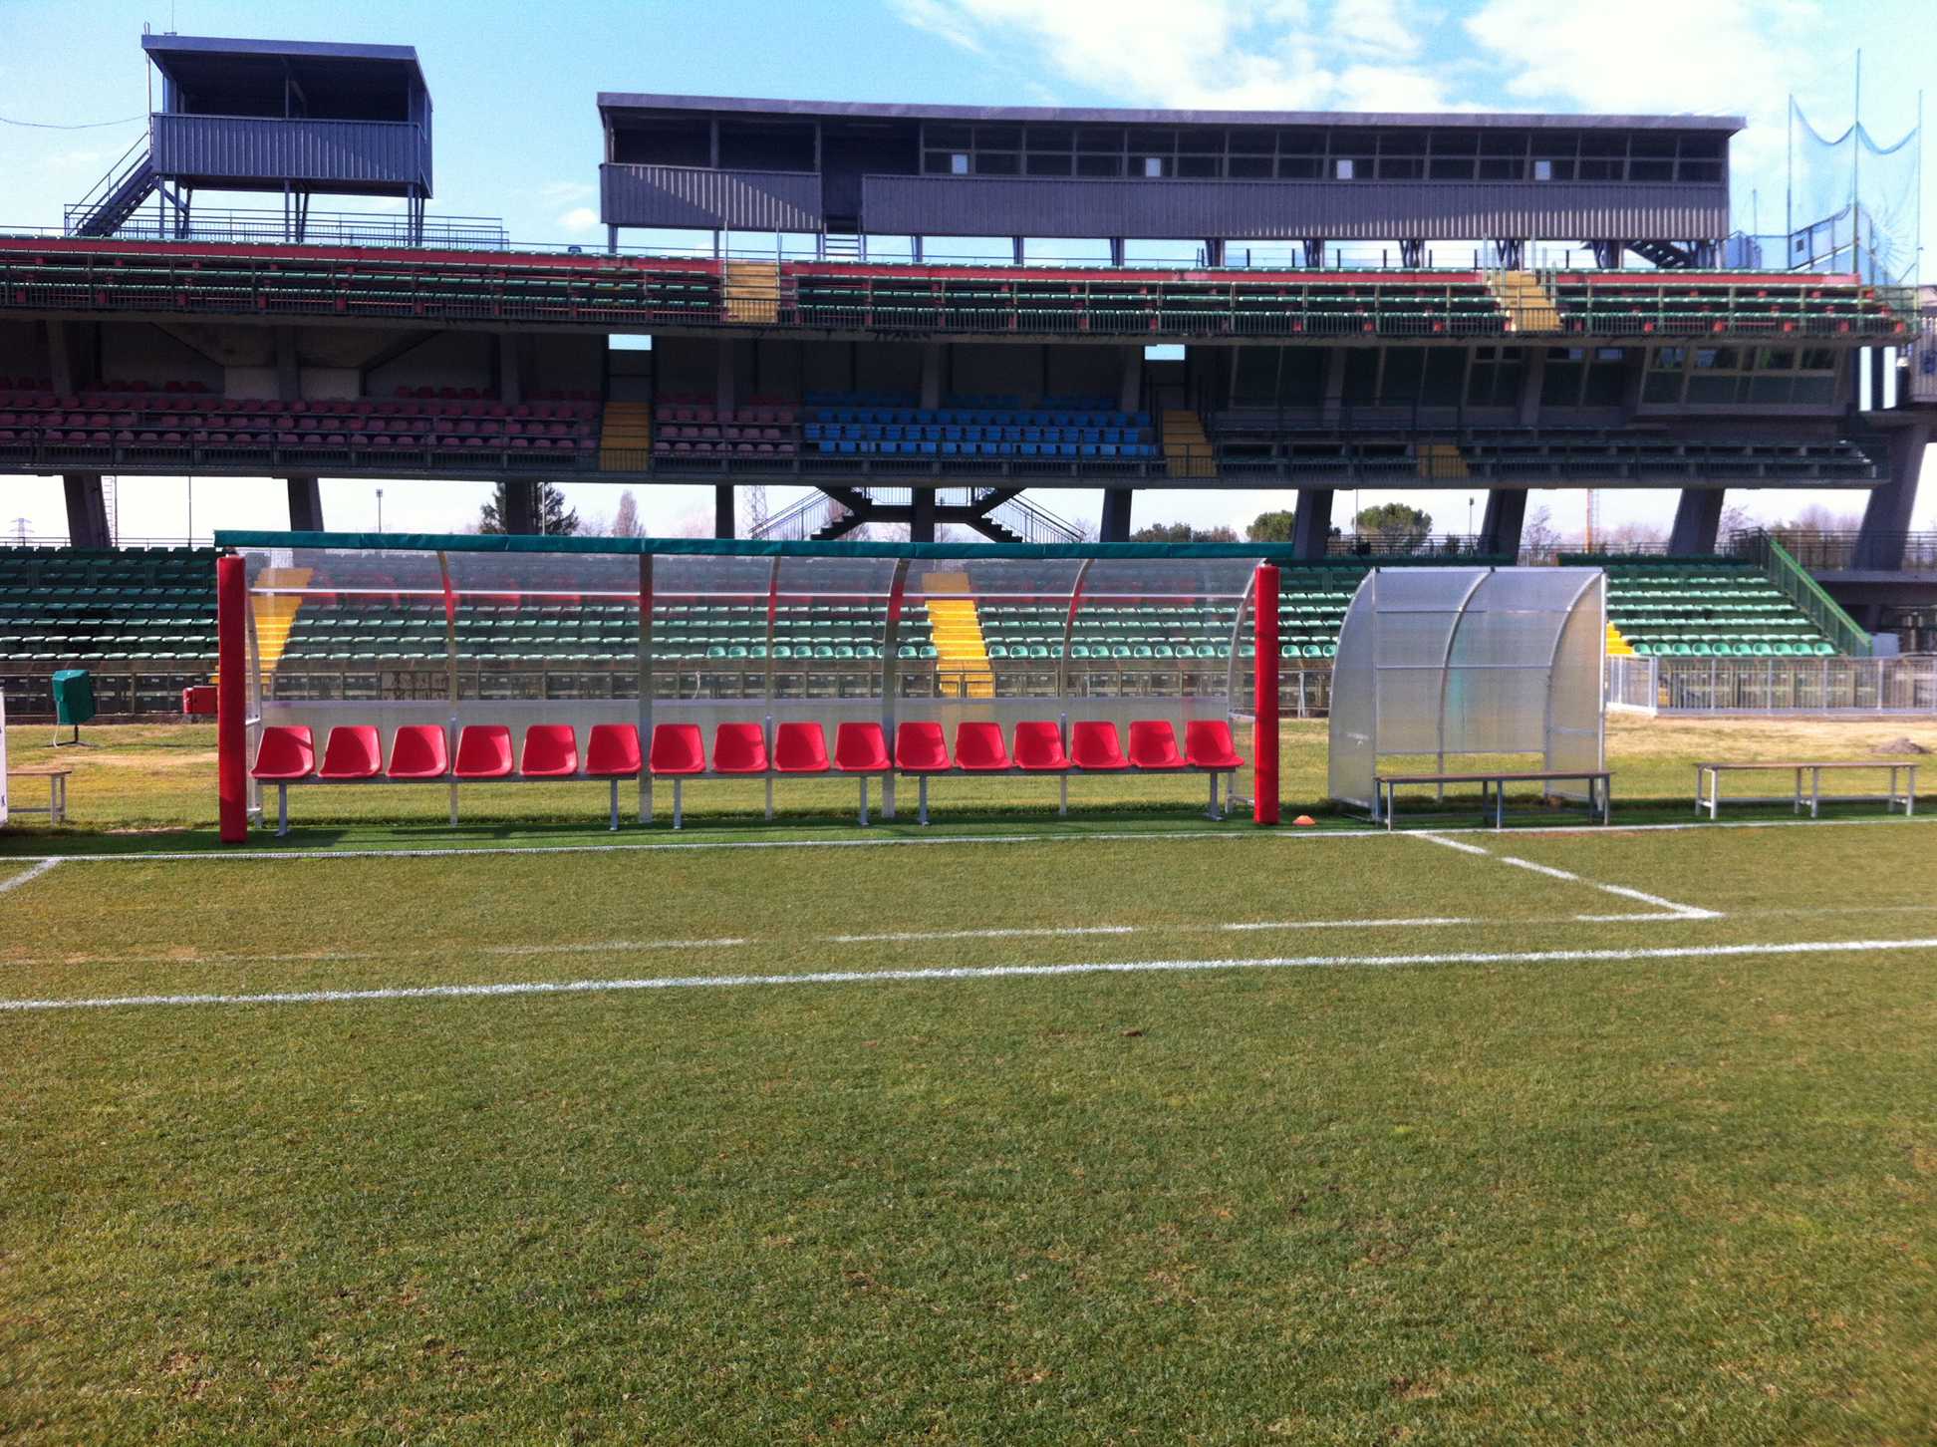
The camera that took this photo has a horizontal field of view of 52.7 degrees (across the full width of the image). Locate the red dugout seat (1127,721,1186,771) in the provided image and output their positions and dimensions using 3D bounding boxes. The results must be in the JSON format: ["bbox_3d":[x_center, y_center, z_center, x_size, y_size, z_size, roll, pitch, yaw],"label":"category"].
[{"bbox_3d":[1.491,0.169,15.600,0.430,0.400,0.440,0,2,-11],"label":"red dugout seat"}]

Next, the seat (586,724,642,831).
[{"bbox_3d":[-2.830,0.423,15.632,0.440,0.850,0.420,0,1,-11],"label":"seat"}]

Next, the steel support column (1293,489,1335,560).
[{"bbox_3d":[8.910,-5.119,50.500,0.500,1.850,1.200,0,20,-3],"label":"steel support column"}]

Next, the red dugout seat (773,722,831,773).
[{"bbox_3d":[-1.270,0.182,14.612,0.425,0.361,0.420,0,4,-11],"label":"red dugout seat"}]

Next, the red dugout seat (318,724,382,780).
[{"bbox_3d":[-4.812,0.230,15.238,0.440,0.430,0.420,0,1,-11],"label":"red dugout seat"}]

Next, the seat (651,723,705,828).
[{"bbox_3d":[-2.167,0.394,14.443,0.425,0.769,0.440,0,4,-11],"label":"seat"}]

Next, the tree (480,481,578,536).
[{"bbox_3d":[-24.642,-8.384,110.000,7.000,11.500,7.000,0,2,-4],"label":"tree"}]

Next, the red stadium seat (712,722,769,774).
[{"bbox_3d":[-1.850,0.205,15.819,0.440,0.430,0.420,0,1,-11],"label":"red stadium seat"}]

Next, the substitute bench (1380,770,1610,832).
[{"bbox_3d":[4.172,0.606,15.543,1.940,0.435,0.360,-1,1,-14],"label":"substitute bench"}]

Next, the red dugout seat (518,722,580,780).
[{"bbox_3d":[-3.062,0.194,14.247,0.425,0.361,0.420,0,4,-11],"label":"red dugout seat"}]

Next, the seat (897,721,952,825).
[{"bbox_3d":[-0.374,0.381,14.807,0.425,0.769,0.440,0,4,-11],"label":"seat"}]

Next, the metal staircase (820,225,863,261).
[{"bbox_3d":[-2.886,-10.823,44.400,0.950,1.050,0.950,0,2,-4],"label":"metal staircase"}]

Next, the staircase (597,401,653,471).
[{"bbox_3d":[-7.905,-6.625,45.300,1.100,1.900,2.600,0,2,-4],"label":"staircase"}]

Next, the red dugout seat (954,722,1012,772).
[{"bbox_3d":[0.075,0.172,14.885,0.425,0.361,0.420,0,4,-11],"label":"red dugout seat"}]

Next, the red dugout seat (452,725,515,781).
[{"bbox_3d":[-3.615,0.207,14.600,0.430,0.400,0.440,0,2,-11],"label":"red dugout seat"}]

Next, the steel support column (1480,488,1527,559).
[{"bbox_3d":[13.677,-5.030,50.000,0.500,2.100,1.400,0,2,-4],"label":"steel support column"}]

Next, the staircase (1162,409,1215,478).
[{"bbox_3d":[5.247,-6.671,46.600,1.100,1.900,2.600,0,2,-4],"label":"staircase"}]

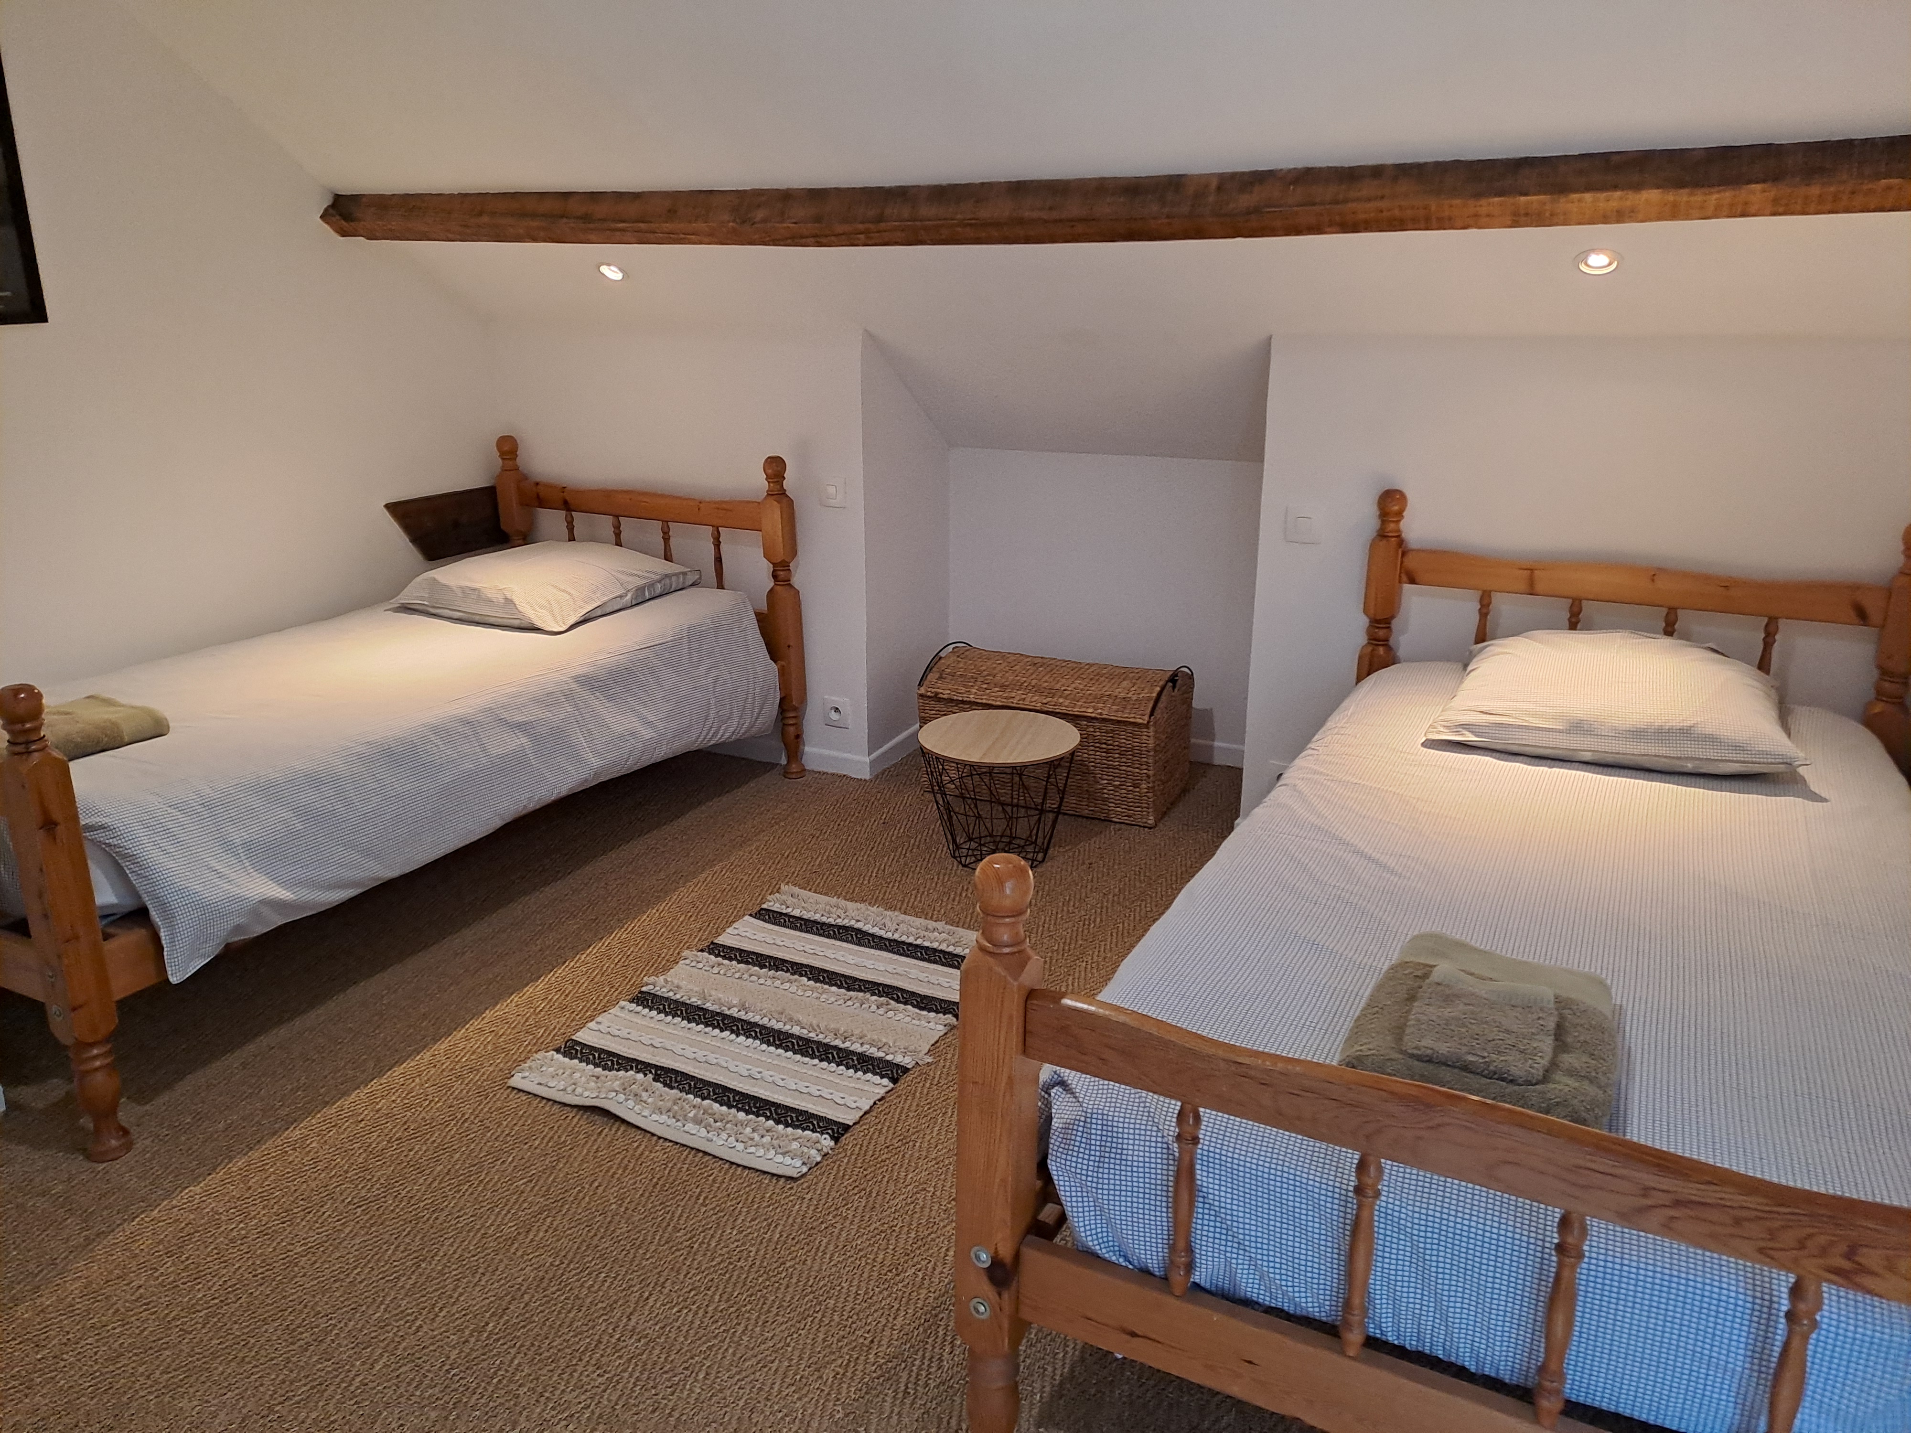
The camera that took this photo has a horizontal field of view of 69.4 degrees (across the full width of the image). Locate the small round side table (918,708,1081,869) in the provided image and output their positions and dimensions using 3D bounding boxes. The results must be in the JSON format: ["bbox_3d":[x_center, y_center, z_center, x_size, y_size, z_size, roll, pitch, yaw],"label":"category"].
[{"bbox_3d":[0.103,0.185,3.313,0.384,0.297,0.384,0,18,0],"label":"small round side table"}]

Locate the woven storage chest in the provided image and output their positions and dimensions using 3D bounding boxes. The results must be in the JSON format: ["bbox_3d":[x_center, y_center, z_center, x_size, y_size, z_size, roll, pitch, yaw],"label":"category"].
[{"bbox_3d":[0.279,0.015,3.736,0.655,0.365,0.390,7,19,22],"label":"woven storage chest"}]

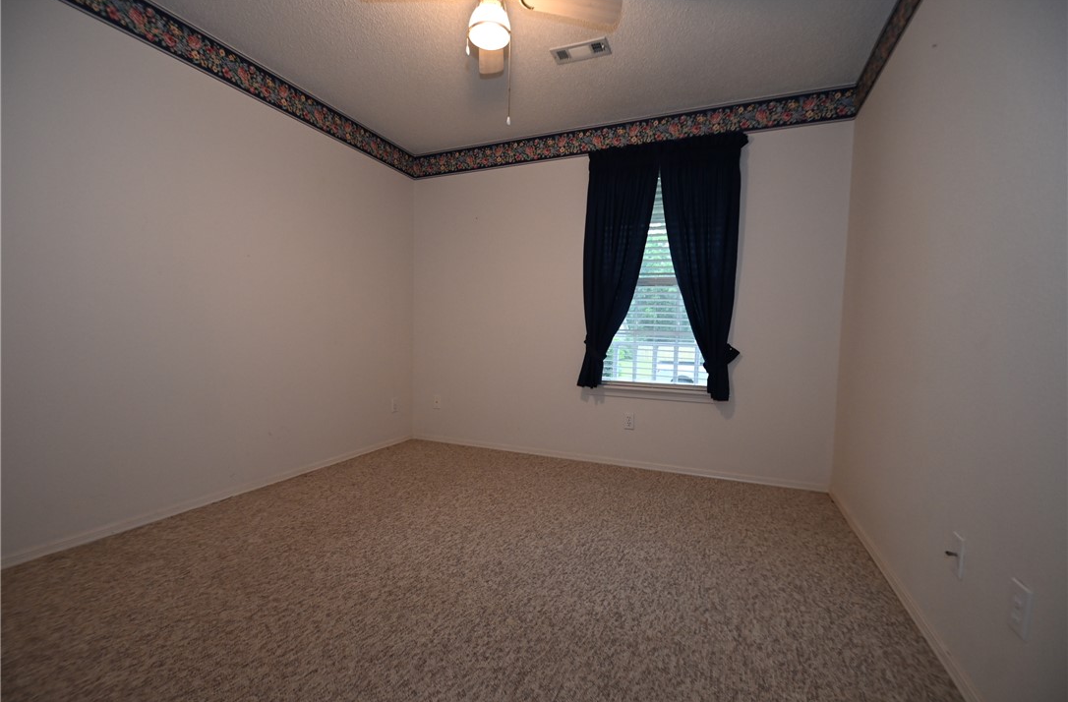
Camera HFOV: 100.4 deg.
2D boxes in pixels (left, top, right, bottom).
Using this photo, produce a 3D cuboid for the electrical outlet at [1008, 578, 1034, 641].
[{"bbox_3d":[1.098,0.588,1.008,0.008,0.115,0.070,2,3,23],"label":"electrical outlet"}]

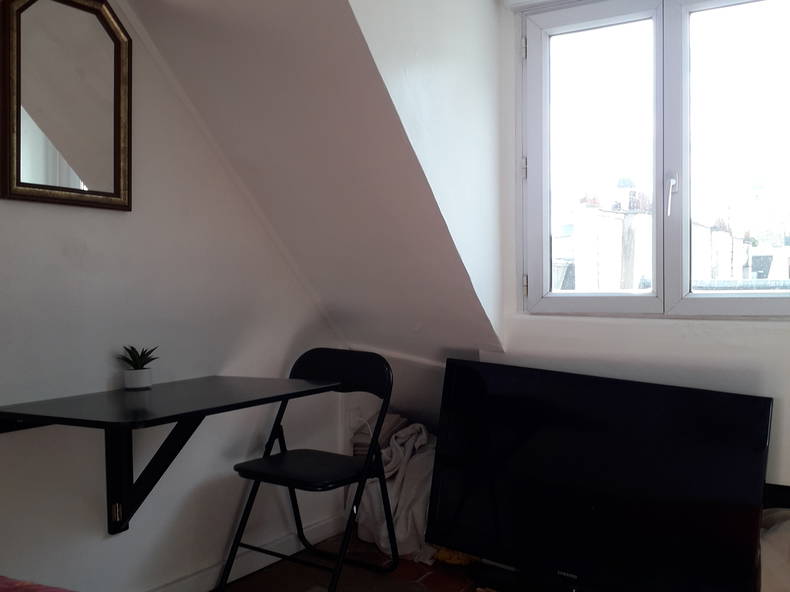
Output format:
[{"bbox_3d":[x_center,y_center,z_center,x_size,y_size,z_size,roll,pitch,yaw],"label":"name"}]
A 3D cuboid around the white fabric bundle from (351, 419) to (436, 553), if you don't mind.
[{"bbox_3d":[0.005,0.765,2.500,0.340,0.510,0.230,0,1,30],"label":"white fabric bundle"}]

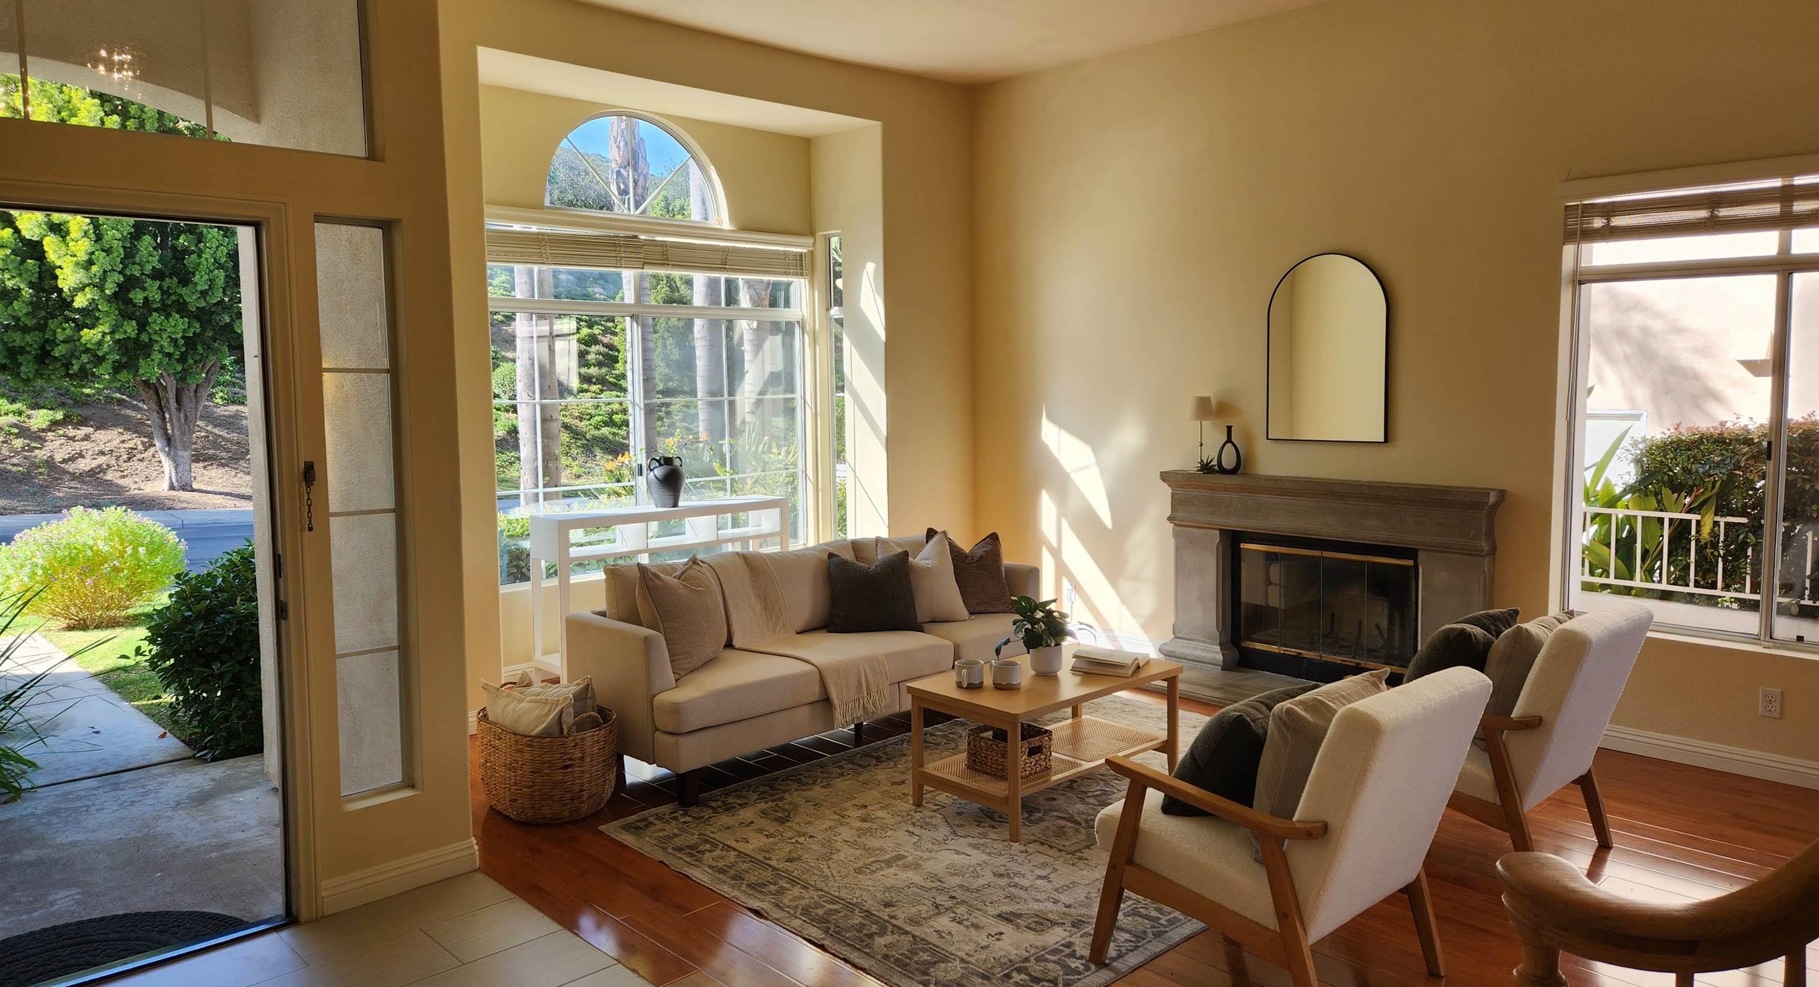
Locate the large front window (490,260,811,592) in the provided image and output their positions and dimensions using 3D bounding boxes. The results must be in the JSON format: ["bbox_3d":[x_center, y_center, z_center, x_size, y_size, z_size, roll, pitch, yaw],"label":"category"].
[{"bbox_3d":[-1.439,-0.473,6.779,2.240,1.770,0.100,-6,8,-44],"label":"large front window"}]

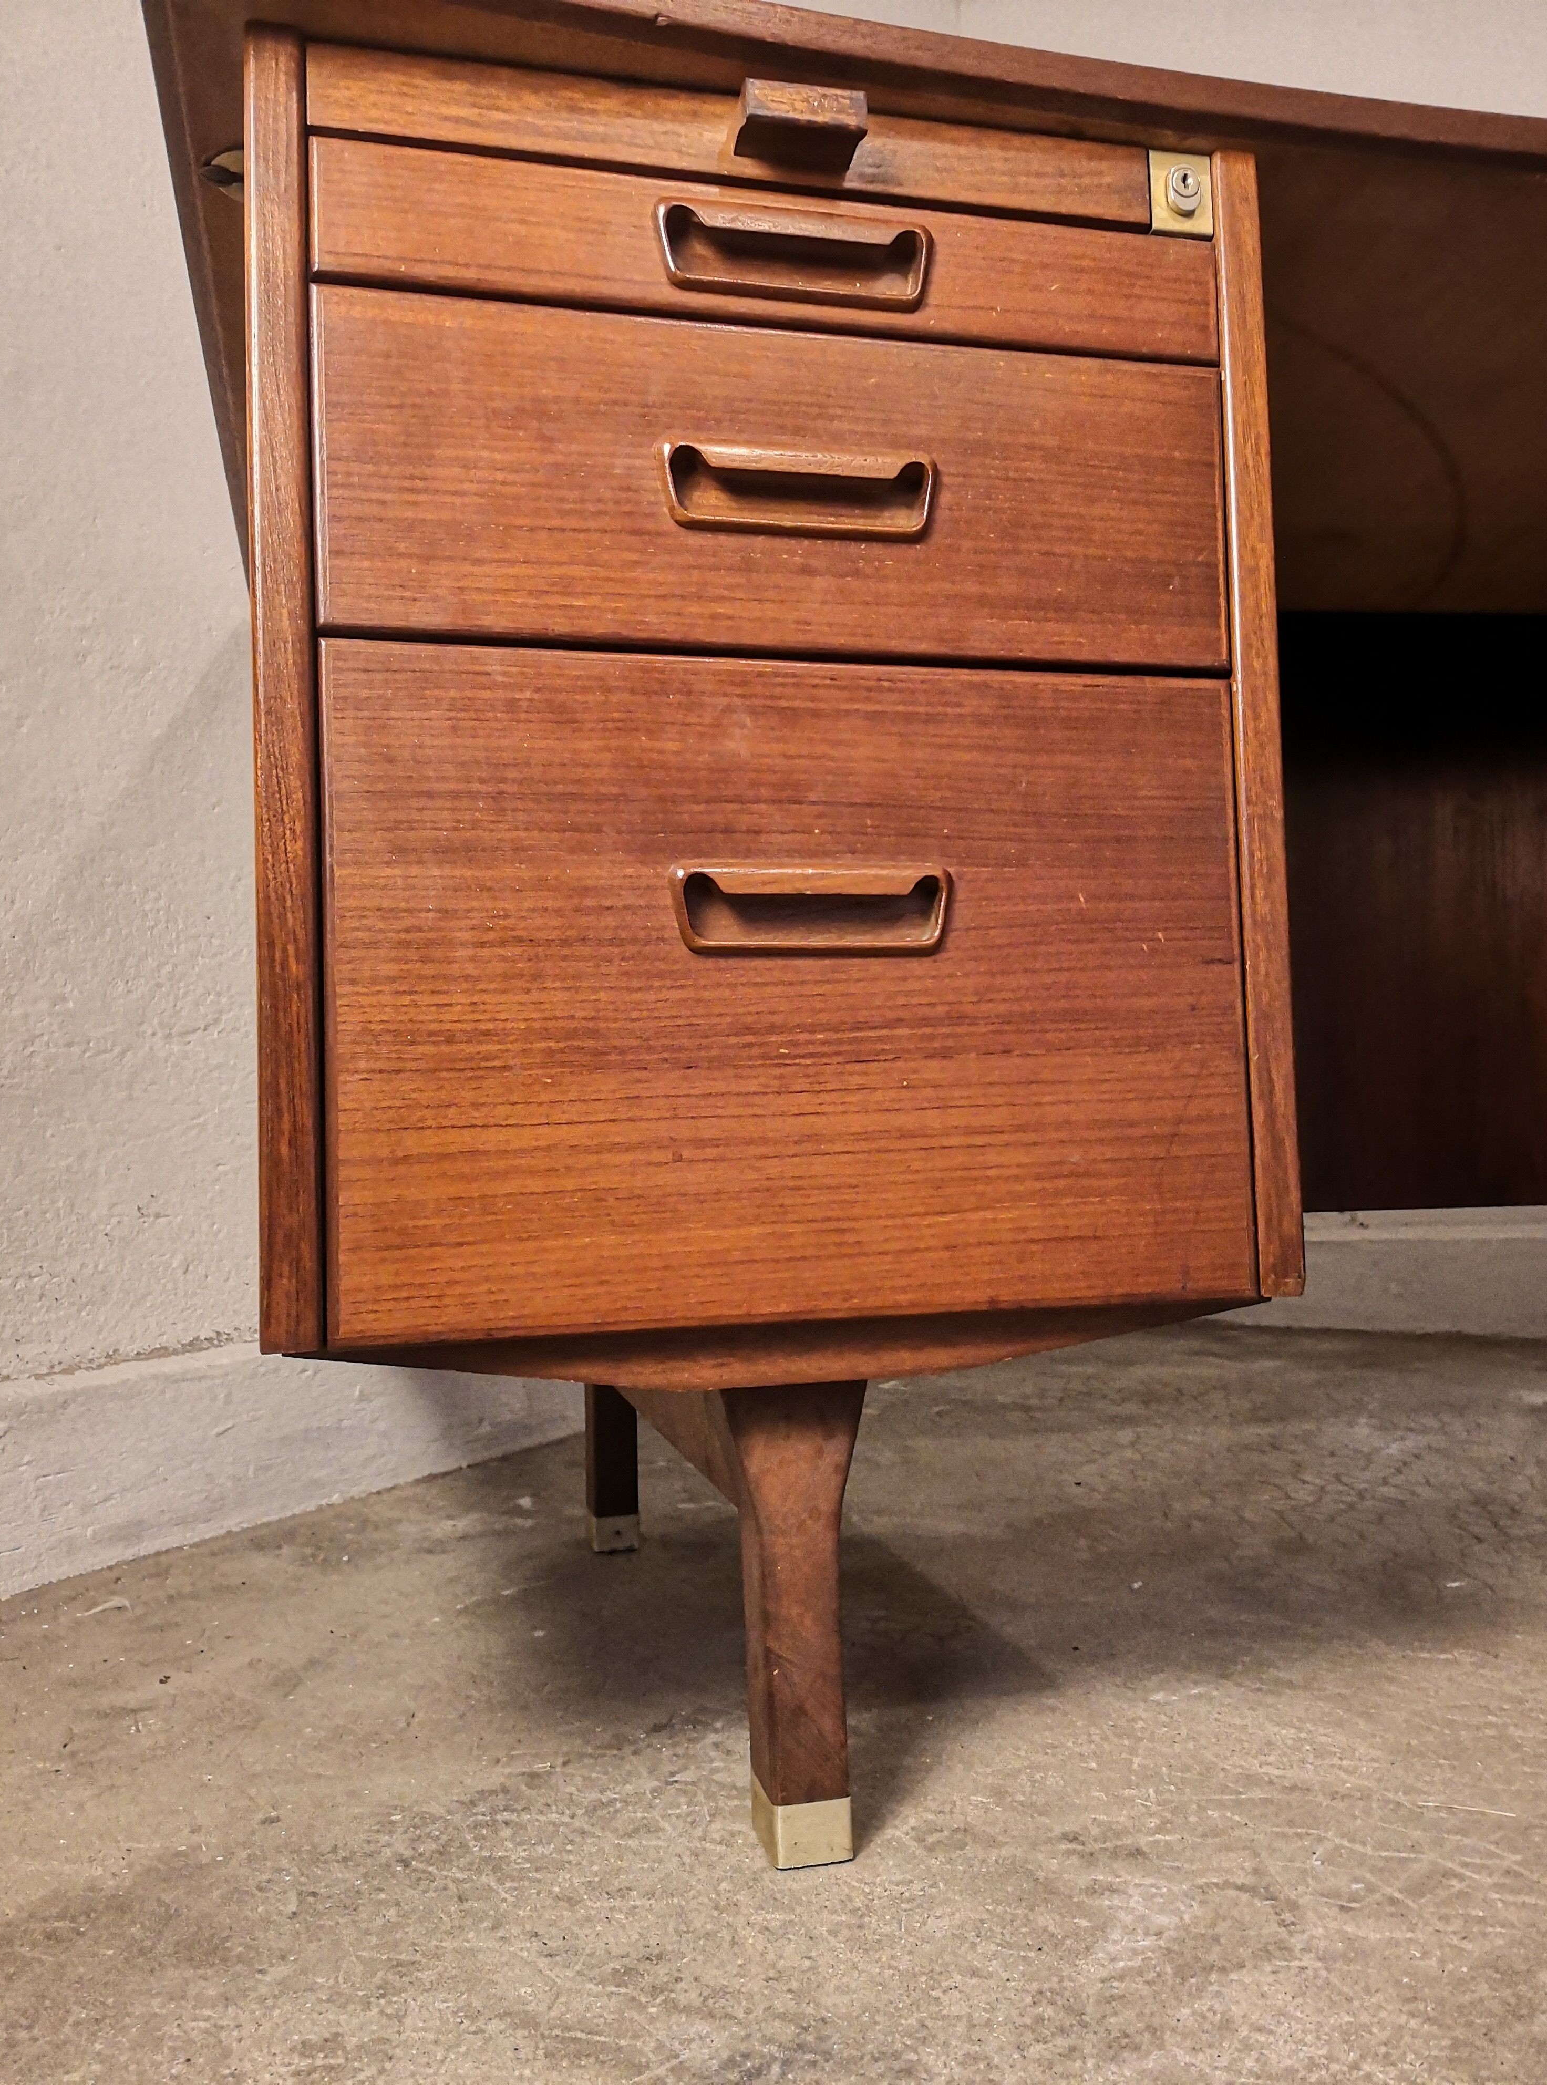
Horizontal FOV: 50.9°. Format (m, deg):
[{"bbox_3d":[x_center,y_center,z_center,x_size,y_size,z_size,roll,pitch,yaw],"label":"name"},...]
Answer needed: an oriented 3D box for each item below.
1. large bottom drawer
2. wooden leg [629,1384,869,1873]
[{"bbox_3d":[-0.028,-0.012,0.827,0.371,0.259,0.400,-1,-2,-14],"label":"large bottom drawer"},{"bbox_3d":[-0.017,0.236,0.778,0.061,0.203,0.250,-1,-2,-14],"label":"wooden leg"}]

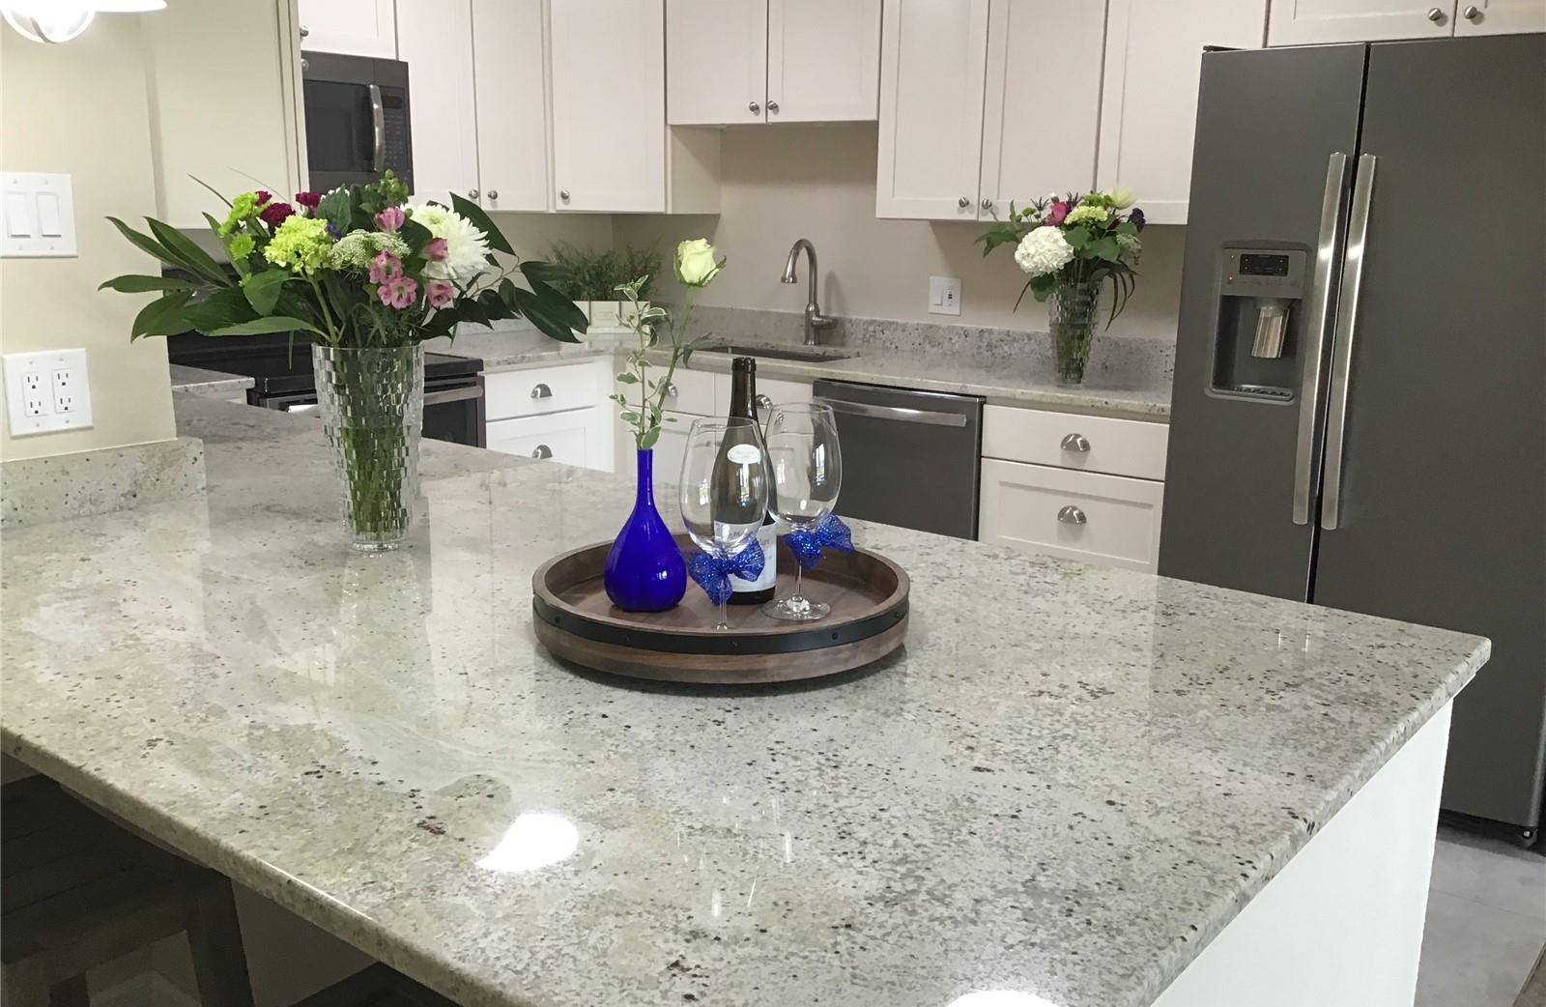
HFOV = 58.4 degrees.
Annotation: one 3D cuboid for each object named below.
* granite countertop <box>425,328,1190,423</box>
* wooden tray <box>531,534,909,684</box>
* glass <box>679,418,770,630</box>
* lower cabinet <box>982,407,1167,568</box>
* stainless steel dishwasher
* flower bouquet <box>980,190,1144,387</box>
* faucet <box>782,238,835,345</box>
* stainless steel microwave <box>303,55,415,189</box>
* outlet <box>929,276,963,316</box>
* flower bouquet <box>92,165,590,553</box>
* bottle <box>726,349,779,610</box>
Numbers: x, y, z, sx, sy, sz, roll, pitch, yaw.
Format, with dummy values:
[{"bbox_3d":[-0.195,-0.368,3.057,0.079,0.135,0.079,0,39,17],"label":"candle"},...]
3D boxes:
[{"bbox_3d":[0.022,-0.431,4.471,2.744,0.040,1.216,10,15,38],"label":"granite countertop"},{"bbox_3d":[-0.060,0.116,1.628,0.435,0.056,0.435,0,12,-2],"label":"wooden tray"},{"bbox_3d":[-0.054,0.028,1.550,0.097,0.245,0.097,1,12,0],"label":"glass"},{"bbox_3d":[1.018,0.125,4.039,0.585,0.885,0.630,11,15,38],"label":"lower cabinet"},{"bbox_3d":[0.546,0.053,4.398,0.605,0.860,0.620,11,15,38],"label":"stainless steel dishwasher"},{"bbox_3d":[0.838,-0.621,4.014,0.460,0.554,0.420,10,15,38],"label":"flower bouquet"},{"bbox_3d":[0.136,-0.750,4.966,0.130,0.385,0.210,10,15,38],"label":"faucet"},{"bbox_3d":[-1.524,-1.149,4.189,0.390,0.415,0.760,11,15,38],"label":"stainless steel microwave"},{"bbox_3d":[0.577,-0.699,4.664,0.121,0.121,0.012,11,15,38],"label":"outlet"},{"bbox_3d":[-0.591,-0.196,1.937,0.640,0.510,0.460,-3,13,-17],"label":"flower bouquet"},{"bbox_3d":[-0.033,-0.029,1.678,0.081,0.292,0.081,1,12,-1],"label":"bottle"}]

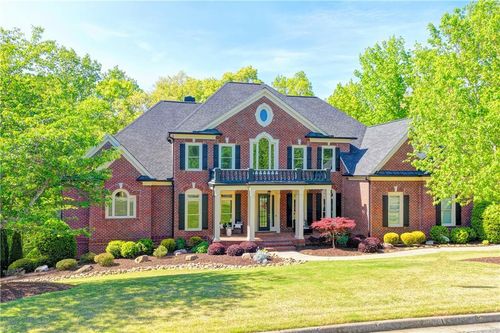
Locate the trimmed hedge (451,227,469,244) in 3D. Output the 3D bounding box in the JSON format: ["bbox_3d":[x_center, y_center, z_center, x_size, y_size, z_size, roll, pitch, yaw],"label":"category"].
[{"bbox_3d":[12.804,4.219,23.700,1.100,0.980,1.050,0,-2,-9],"label":"trimmed hedge"}]

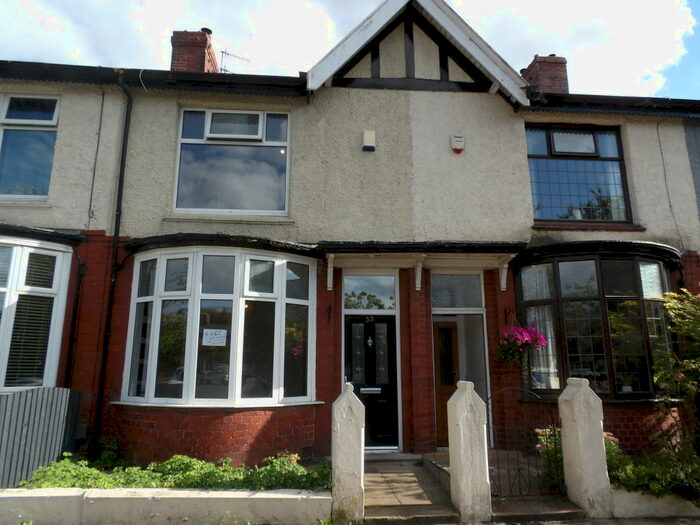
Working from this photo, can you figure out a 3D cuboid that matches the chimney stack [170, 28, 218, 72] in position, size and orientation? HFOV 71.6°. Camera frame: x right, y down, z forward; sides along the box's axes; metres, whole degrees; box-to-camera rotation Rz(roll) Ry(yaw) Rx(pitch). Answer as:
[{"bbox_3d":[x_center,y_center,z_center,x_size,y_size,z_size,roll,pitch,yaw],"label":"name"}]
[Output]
[{"bbox_3d":[-4.031,-5.157,12.671,0.881,1.415,1.332,1,-12,-4],"label":"chimney stack"}]

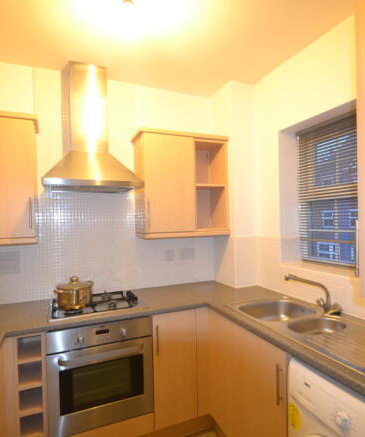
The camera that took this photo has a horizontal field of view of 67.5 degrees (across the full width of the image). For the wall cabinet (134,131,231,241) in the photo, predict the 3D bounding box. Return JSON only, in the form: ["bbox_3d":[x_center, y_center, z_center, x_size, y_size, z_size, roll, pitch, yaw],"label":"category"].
[{"bbox_3d":[-0.005,-0.257,2.280,0.733,0.814,0.345,-1,-1,-23],"label":"wall cabinet"}]

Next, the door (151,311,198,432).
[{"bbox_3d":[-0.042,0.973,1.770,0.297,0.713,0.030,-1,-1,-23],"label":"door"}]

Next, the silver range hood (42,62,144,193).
[{"bbox_3d":[-0.640,-0.651,1.948,0.607,0.911,0.467,-1,-1,-23],"label":"silver range hood"}]

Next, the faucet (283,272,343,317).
[{"bbox_3d":[0.776,0.455,1.634,0.314,0.223,0.142,-1,-1,22],"label":"faucet"}]

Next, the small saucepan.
[{"bbox_3d":[-0.686,0.463,1.745,0.192,0.180,0.265,-2,-1,38],"label":"small saucepan"}]

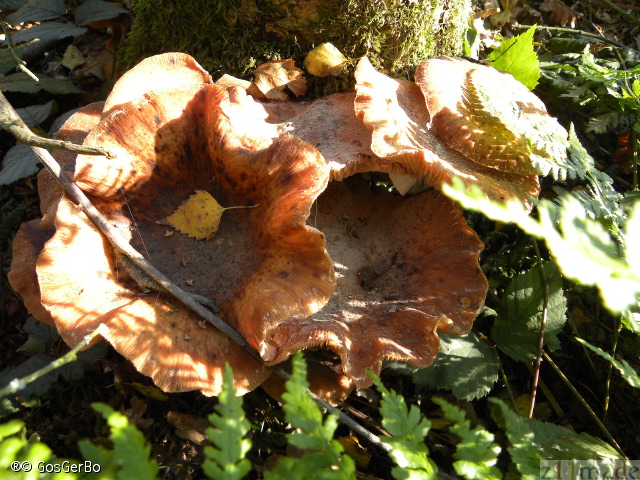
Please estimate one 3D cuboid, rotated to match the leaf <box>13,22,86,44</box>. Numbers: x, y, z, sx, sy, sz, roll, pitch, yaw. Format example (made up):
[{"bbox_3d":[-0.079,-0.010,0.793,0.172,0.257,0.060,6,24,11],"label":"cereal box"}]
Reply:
[{"bbox_3d":[-0.441,-0.335,0.780,0.116,0.017,0.050,-7,47,-7],"label":"leaf"}]

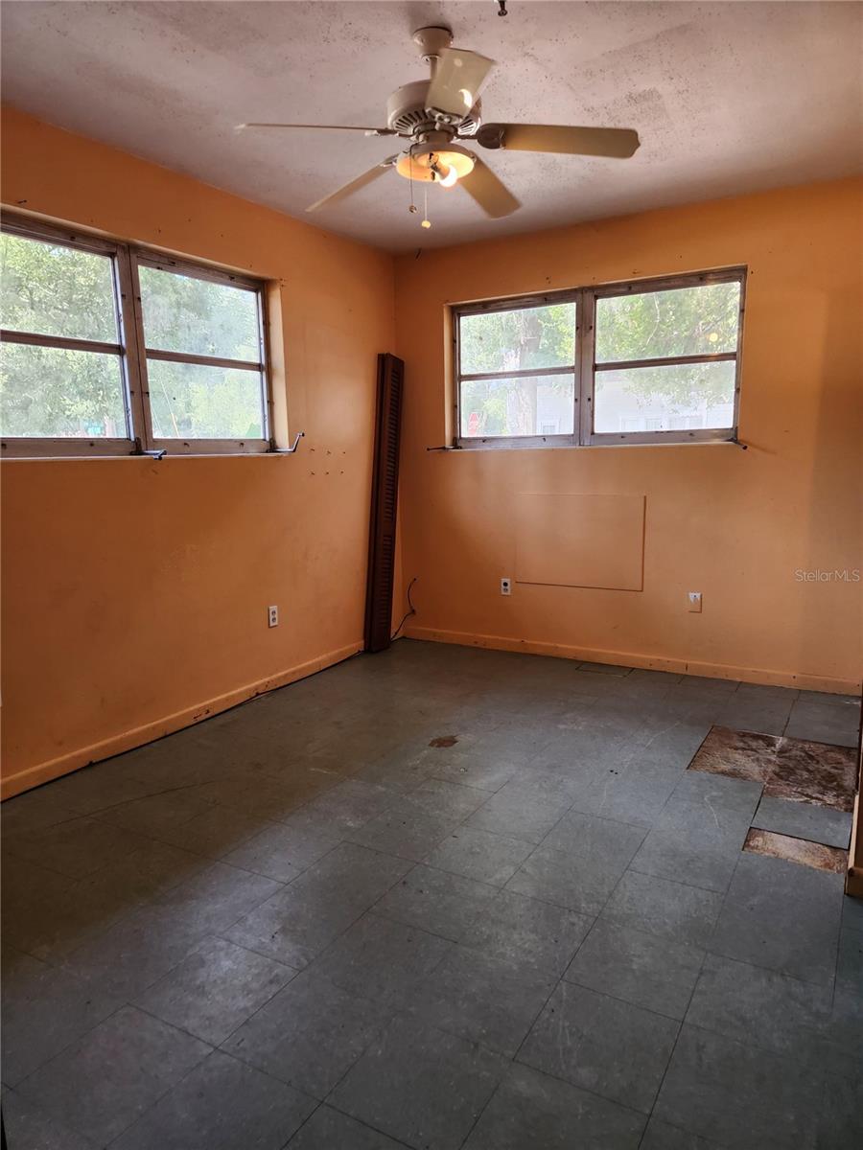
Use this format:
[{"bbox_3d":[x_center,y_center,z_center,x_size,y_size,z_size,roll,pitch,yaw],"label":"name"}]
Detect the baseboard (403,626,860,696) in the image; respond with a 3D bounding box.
[{"bbox_3d":[1.055,0.518,4.847,2.910,0.083,0.014,4,11,30],"label":"baseboard"}]

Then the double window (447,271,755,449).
[{"bbox_3d":[0.952,-1.275,4.722,1.845,0.940,0.080,4,11,30],"label":"double window"}]

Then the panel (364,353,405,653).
[{"bbox_3d":[-0.316,-0.467,5.144,0.075,1.957,0.250,4,4,19],"label":"panel"}]

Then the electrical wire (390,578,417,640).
[{"bbox_3d":[-0.196,0.241,5.464,0.140,0.430,0.130,4,11,30],"label":"electrical wire"}]

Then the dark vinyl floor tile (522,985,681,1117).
[{"bbox_3d":[0.392,1.084,1.773,0.303,0.004,0.303,4,11,30],"label":"dark vinyl floor tile"}]

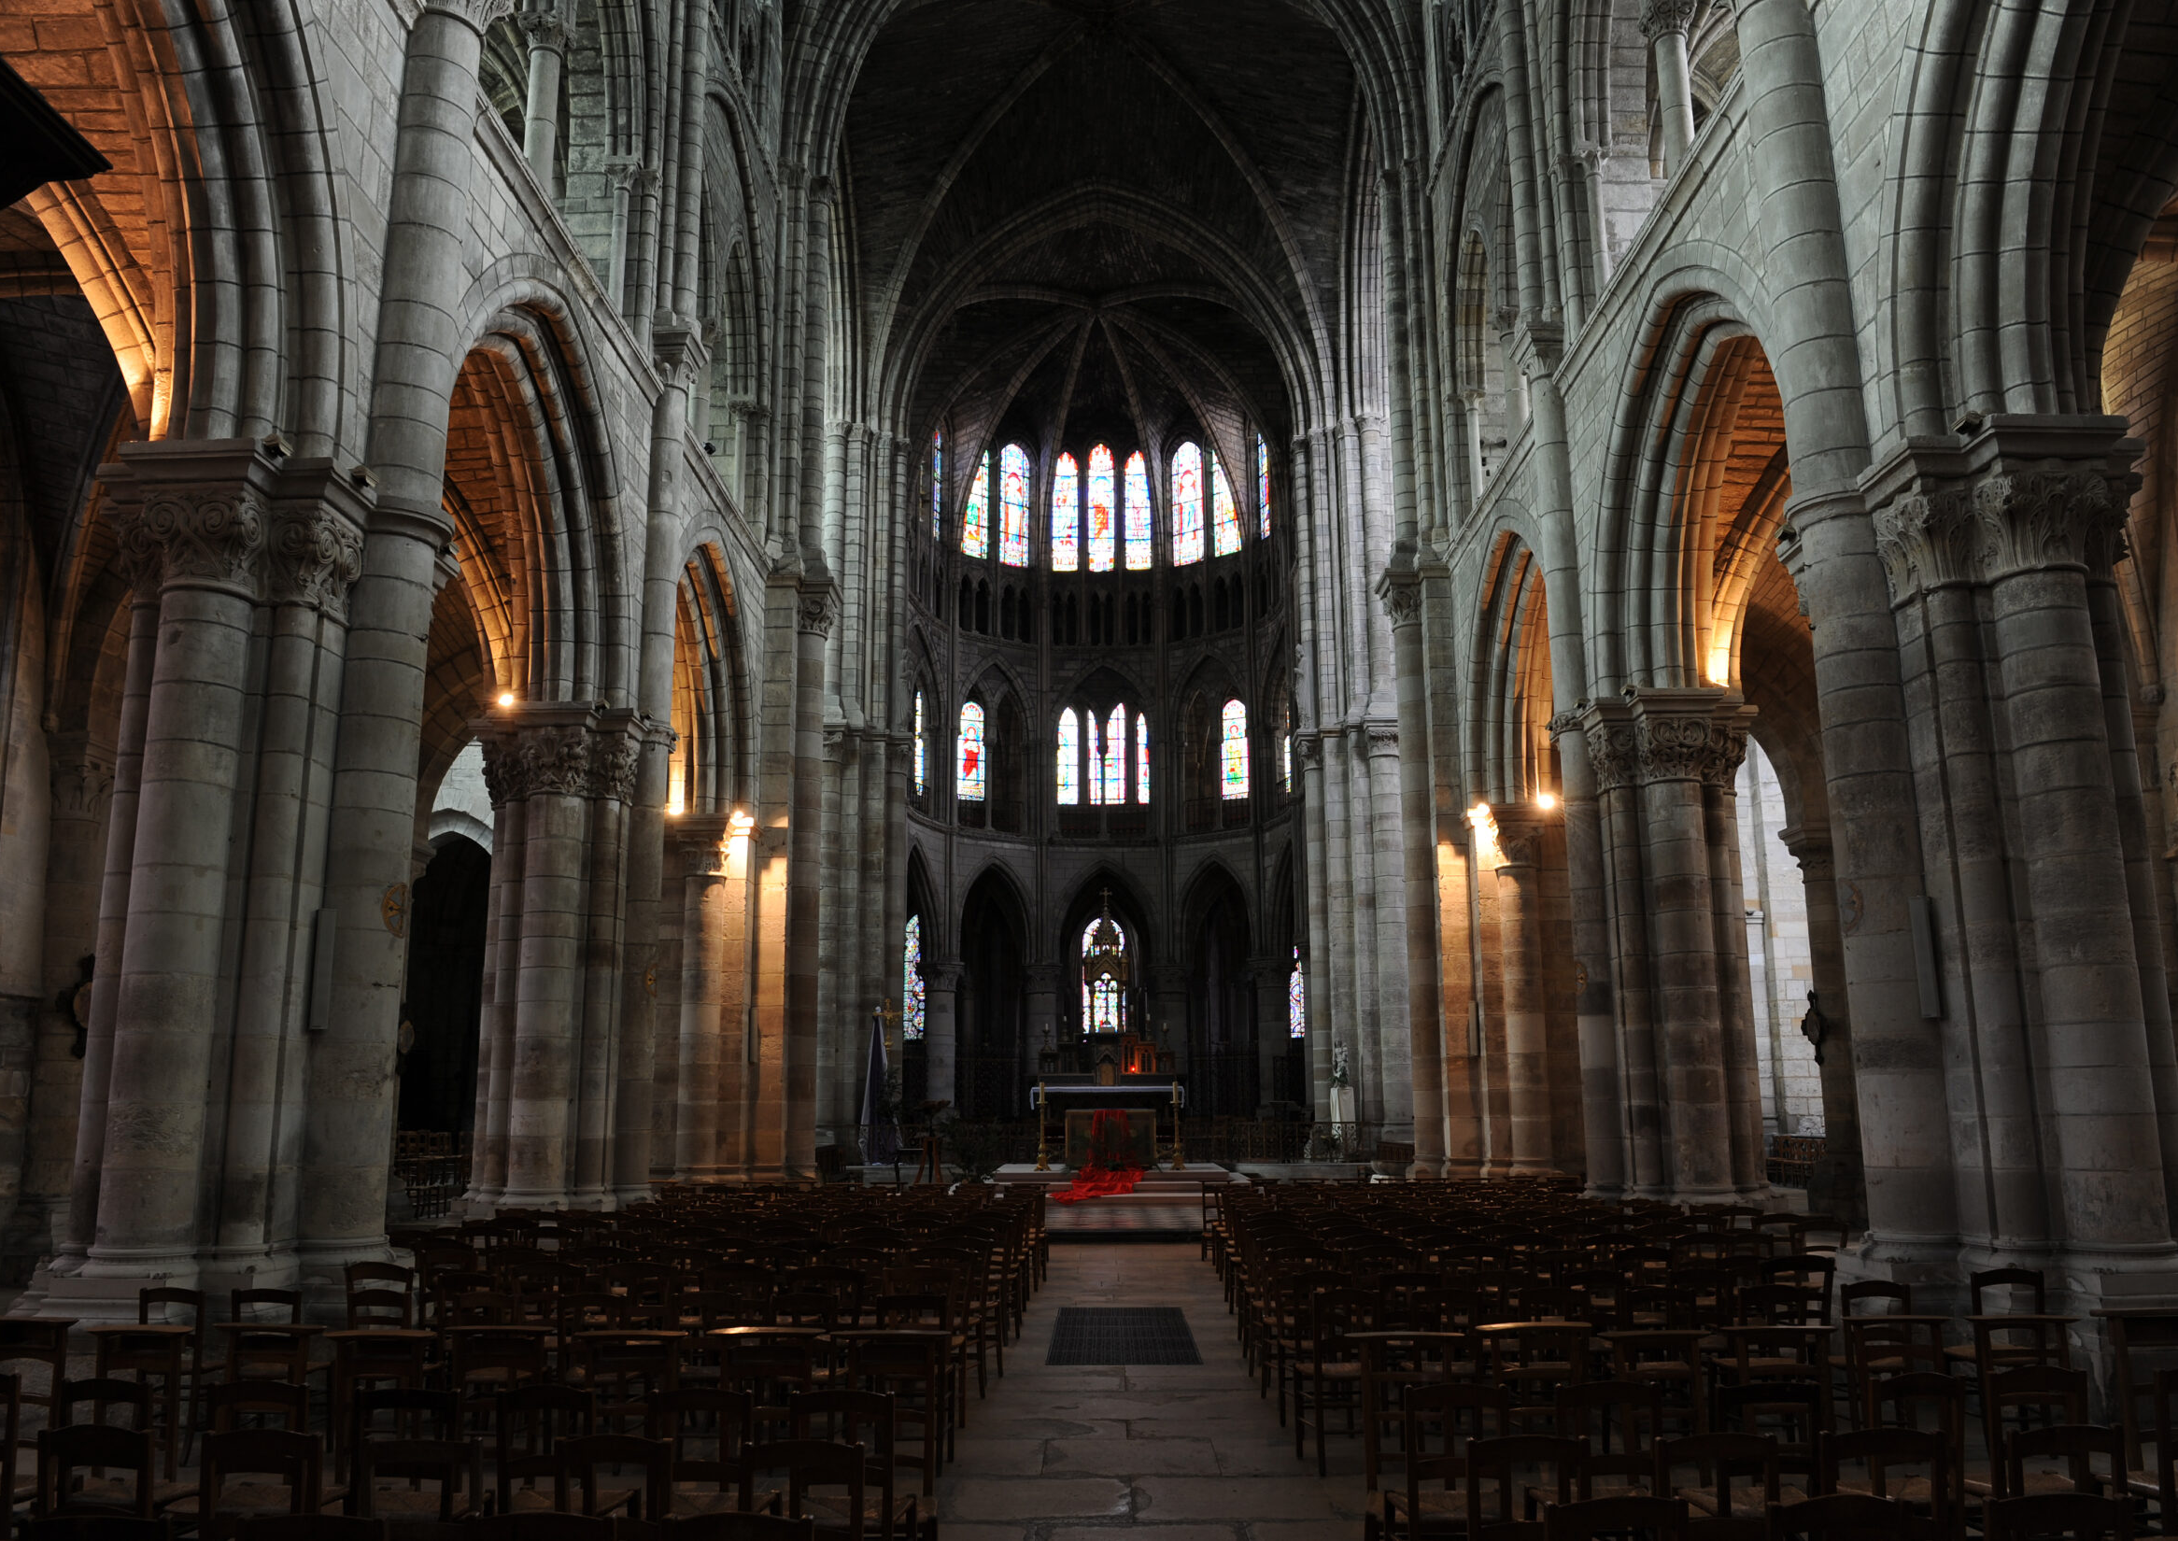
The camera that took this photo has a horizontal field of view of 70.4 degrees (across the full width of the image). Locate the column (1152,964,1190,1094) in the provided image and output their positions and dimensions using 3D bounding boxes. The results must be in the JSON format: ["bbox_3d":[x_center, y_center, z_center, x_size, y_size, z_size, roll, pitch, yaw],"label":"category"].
[{"bbox_3d":[2.304,7.506,42.959,1.050,4.268,1.050,0,-11,0],"label":"column"}]

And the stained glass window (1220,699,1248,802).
[{"bbox_3d":[4.654,-0.709,49.157,1.000,3.300,0.250,-7,-14,29],"label":"stained glass window"}]

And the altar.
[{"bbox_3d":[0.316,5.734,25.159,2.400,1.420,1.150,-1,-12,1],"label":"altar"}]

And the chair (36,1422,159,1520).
[{"bbox_3d":[-2.843,2.367,4.531,0.430,0.870,0.460,0,-12,1],"label":"chair"}]

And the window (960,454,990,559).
[{"bbox_3d":[-3.323,-8.080,45.382,0.970,3.800,0.250,8,-15,-34],"label":"window"}]

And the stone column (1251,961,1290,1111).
[{"bbox_3d":[4.932,7.294,41.753,1.050,4.245,1.050,0,-11,0],"label":"stone column"}]

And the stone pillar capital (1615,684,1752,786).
[{"bbox_3d":[6.163,-0.304,16.117,1.080,0.980,0.920,-1,-12,1],"label":"stone pillar capital"}]

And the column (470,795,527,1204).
[{"bbox_3d":[-5.976,2.268,15.790,0.320,4.200,0.320,-1,-12,1],"label":"column"}]

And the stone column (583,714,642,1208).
[{"bbox_3d":[-5.241,1.991,16.786,0.470,5.270,0.470,0,-12,1],"label":"stone column"}]

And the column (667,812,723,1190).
[{"bbox_3d":[-5.724,3.323,22.901,0.740,5.300,0.740,0,-12,1],"label":"column"}]

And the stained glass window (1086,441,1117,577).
[{"bbox_3d":[0.330,-7.364,43.364,0.820,3.860,0.200,-1,-12,1],"label":"stained glass window"}]

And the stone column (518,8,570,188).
[{"bbox_3d":[-5.408,-6.355,15.255,0.400,2.570,0.400,-1,-12,1],"label":"stone column"}]

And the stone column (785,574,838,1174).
[{"bbox_3d":[-4.125,1.387,22.635,0.520,8.950,0.520,-1,-12,1],"label":"stone column"}]

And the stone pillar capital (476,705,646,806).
[{"bbox_3d":[-5.765,-0.121,17.091,1.600,1.000,1.300,0,-12,1],"label":"stone pillar capital"}]

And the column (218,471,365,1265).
[{"bbox_3d":[-5.258,0.484,10.066,0.500,5.251,0.500,0,-11,0],"label":"column"}]

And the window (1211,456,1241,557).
[{"bbox_3d":[4.134,-8.063,45.940,0.950,3.430,0.200,-7,-13,30],"label":"window"}]

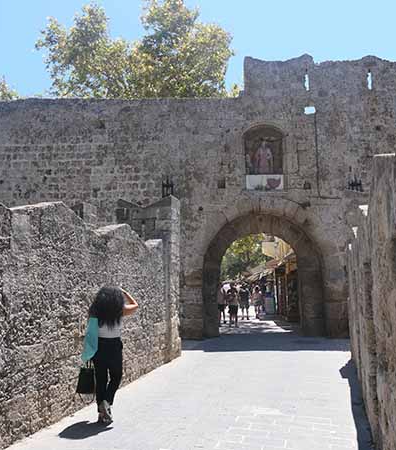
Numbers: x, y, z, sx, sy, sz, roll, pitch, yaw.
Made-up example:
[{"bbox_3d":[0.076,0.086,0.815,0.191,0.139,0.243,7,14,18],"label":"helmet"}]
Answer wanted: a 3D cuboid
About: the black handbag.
[{"bbox_3d":[-1.399,1.930,5.846,0.220,0.450,0.130,-1,-7,8],"label":"black handbag"}]

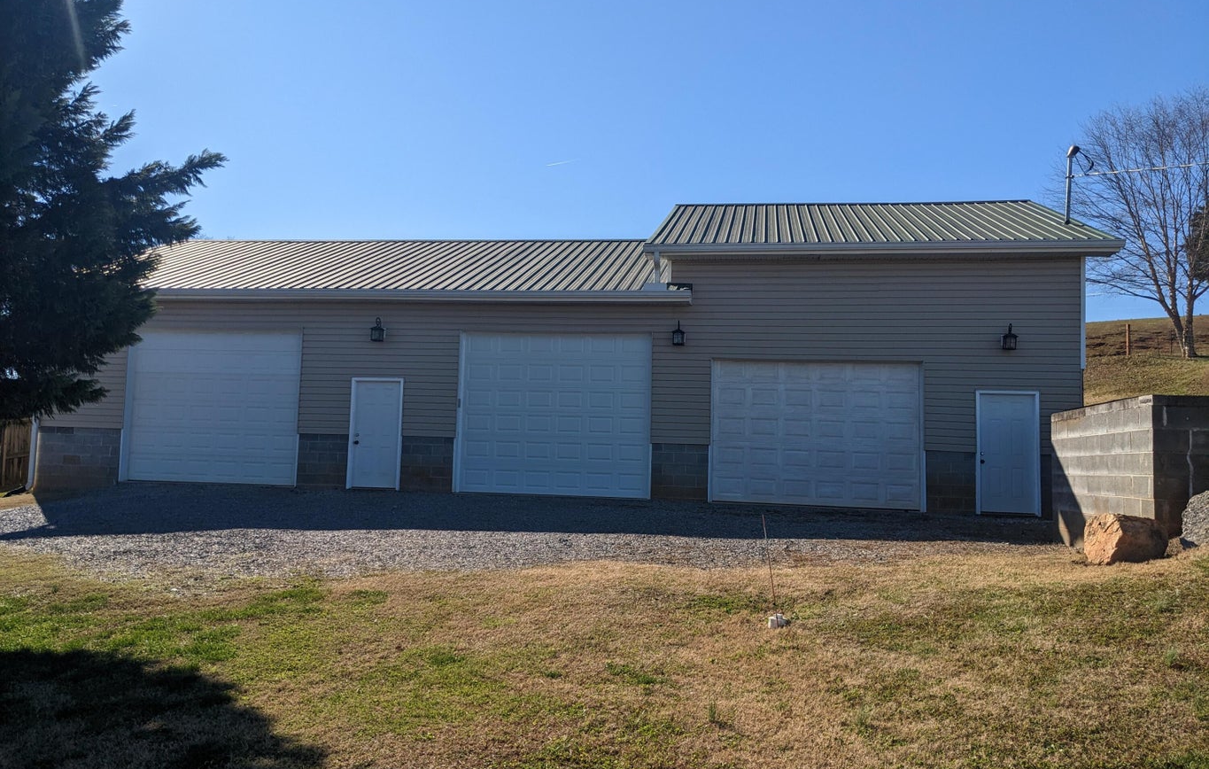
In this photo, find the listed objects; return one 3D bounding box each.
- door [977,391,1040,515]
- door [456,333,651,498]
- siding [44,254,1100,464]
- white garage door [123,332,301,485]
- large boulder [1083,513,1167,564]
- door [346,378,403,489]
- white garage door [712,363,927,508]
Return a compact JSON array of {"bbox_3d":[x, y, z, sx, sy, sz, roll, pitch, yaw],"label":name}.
[{"bbox_3d":[6.911,1.161,16.164,1.023,2.106,0.100,1,-4,8],"label":"door"},{"bbox_3d":[-0.959,0.535,17.419,3.635,3.006,0.100,1,-4,8],"label":"door"},{"bbox_3d":[-1.462,-0.661,17.560,19.510,3.376,0.150,1,-4,8],"label":"siding"},{"bbox_3d":[-7.692,0.422,18.424,3.655,2.992,0.100,1,-4,8],"label":"white garage door"},{"bbox_3d":[4.332,1.278,7.850,0.620,0.430,0.570,-1,-5,29],"label":"large boulder"},{"bbox_3d":[-4.341,0.926,17.847,1.002,2.106,0.100,1,-4,8],"label":"door"},{"bbox_3d":[3.733,0.851,16.700,3.669,2.569,0.100,1,-4,8],"label":"white garage door"}]

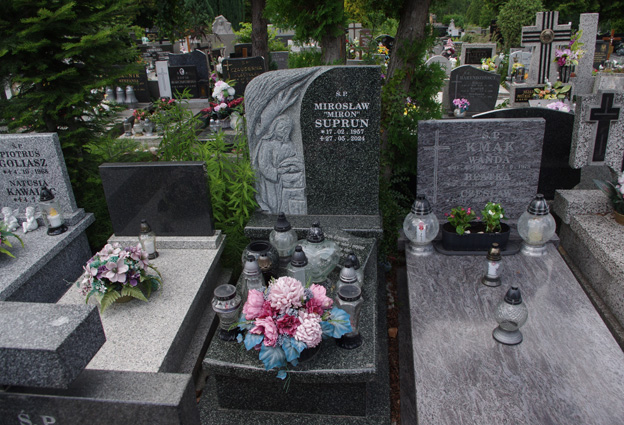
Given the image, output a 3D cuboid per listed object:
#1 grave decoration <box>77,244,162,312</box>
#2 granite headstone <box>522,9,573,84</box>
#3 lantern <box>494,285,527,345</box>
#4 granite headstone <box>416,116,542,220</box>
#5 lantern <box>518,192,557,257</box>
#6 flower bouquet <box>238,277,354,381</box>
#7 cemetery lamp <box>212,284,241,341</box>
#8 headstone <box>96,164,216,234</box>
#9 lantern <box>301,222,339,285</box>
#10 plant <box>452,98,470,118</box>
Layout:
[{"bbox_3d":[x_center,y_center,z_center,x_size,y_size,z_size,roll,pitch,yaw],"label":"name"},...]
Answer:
[{"bbox_3d":[-0.937,0.279,2.407,0.400,0.260,0.340,0,23,9],"label":"grave decoration"},{"bbox_3d":[3.430,-2.389,6.986,0.710,1.030,0.160,0,23,9],"label":"granite headstone"},{"bbox_3d":[0.721,0.363,1.731,0.114,0.208,0.114,0,25,9],"label":"lantern"},{"bbox_3d":[0.981,-0.249,2.852,0.696,0.589,0.070,0,21,9],"label":"granite headstone"},{"bbox_3d":[1.200,0.065,2.533,0.205,0.335,0.205,0,23,7],"label":"lantern"},{"bbox_3d":[-0.049,0.421,1.870,0.440,0.280,0.380,0,23,7],"label":"flower bouquet"},{"bbox_3d":[-0.349,0.414,1.972,0.128,0.225,0.128,0,27,9],"label":"cemetery lamp"},{"bbox_3d":[-0.899,-0.075,2.855,0.640,0.450,0.080,0,23,9],"label":"headstone"},{"bbox_3d":[0.030,0.182,2.221,0.204,0.309,0.120,0,27,9],"label":"lantern"},{"bbox_3d":[1.778,-1.249,5.715,0.200,0.205,0.190,0,23,7],"label":"plant"}]

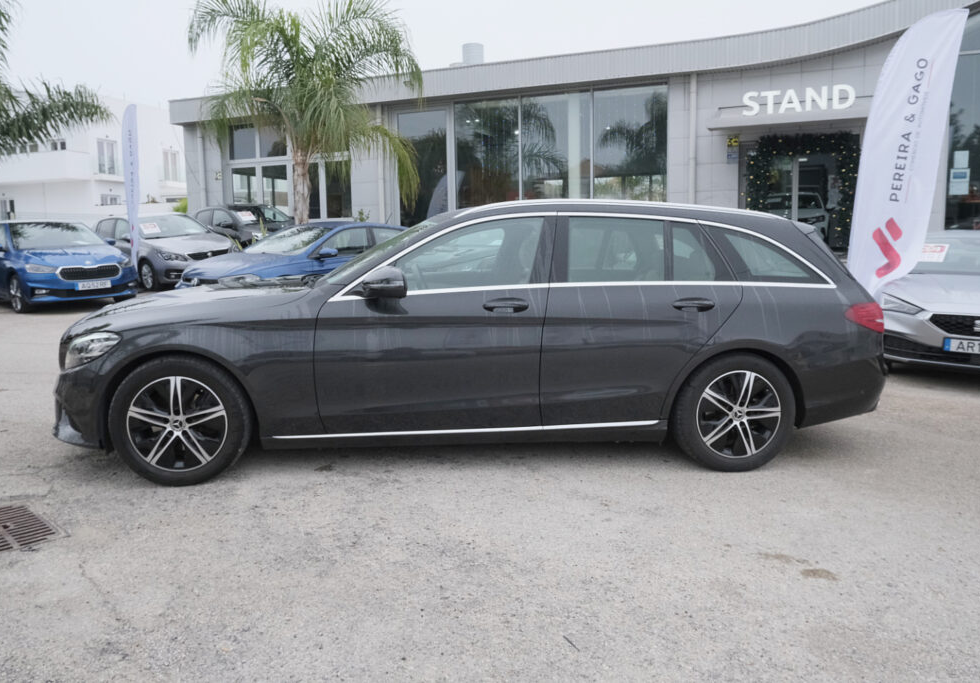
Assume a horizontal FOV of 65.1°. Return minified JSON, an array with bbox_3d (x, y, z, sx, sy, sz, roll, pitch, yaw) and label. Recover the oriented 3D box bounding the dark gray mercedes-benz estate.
[{"bbox_3d":[-0.066,-0.134,4.706,4.700,1.457,1.840,-1,7,-7],"label":"dark gray mercedes-benz estate"}]

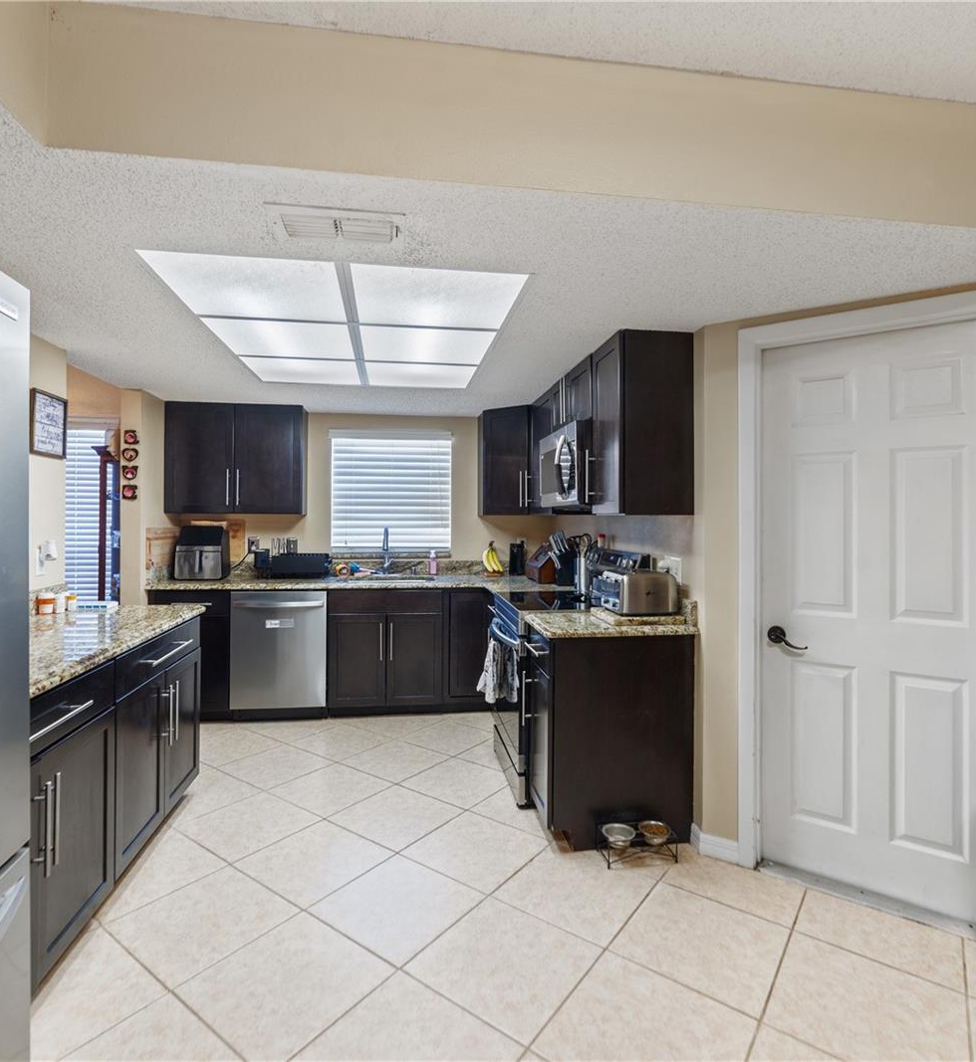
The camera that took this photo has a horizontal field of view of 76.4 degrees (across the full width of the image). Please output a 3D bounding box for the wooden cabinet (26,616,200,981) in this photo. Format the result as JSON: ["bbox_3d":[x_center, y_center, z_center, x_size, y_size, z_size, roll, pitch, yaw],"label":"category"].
[{"bbox_3d":[-1.594,0.874,2.131,0.628,0.884,1.722,0,1,-8],"label":"wooden cabinet"}]

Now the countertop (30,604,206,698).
[{"bbox_3d":[-1.615,0.412,2.135,0.718,0.037,1.930,0,1,-9],"label":"countertop"}]

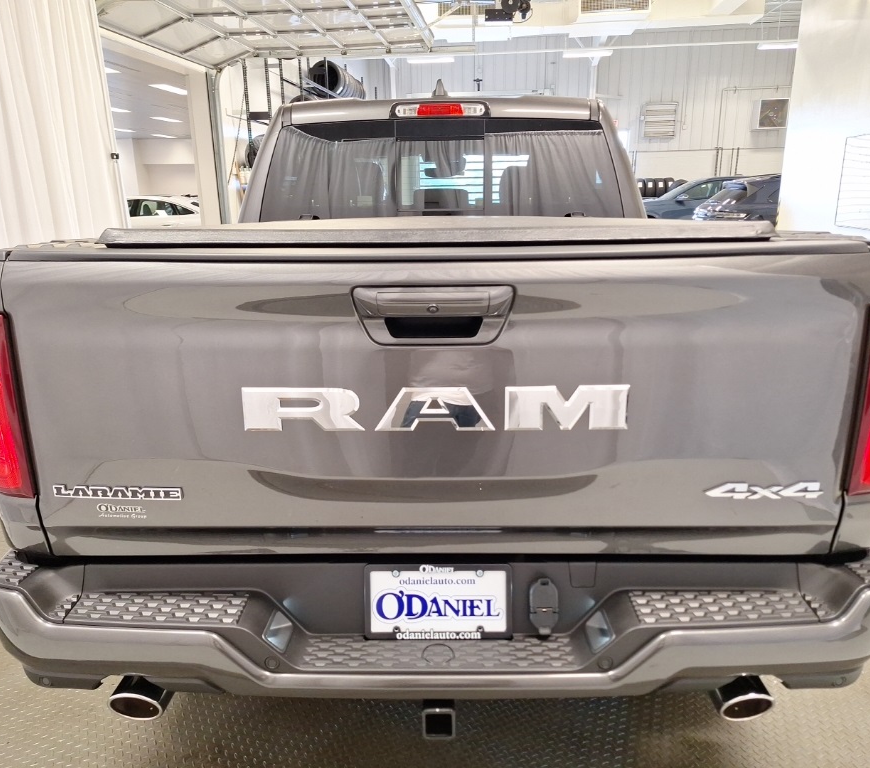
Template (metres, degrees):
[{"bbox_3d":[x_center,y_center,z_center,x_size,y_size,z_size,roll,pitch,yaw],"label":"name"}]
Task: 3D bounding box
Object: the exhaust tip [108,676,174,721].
[{"bbox_3d":[-0.639,0.670,1.532,0.120,0.110,0.200,0,15,1],"label":"exhaust tip"}]

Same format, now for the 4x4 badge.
[{"bbox_3d":[0.665,0.218,1.375,0.234,0.039,0.012,0,15,1],"label":"4x4 badge"}]

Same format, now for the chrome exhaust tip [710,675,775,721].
[{"bbox_3d":[0.662,0.666,1.518,0.120,0.110,0.200,0,15,1],"label":"chrome exhaust tip"}]

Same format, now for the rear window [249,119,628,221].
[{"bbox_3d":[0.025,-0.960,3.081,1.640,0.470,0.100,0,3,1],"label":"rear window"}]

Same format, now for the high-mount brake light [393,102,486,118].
[{"bbox_3d":[0.024,-1.225,3.042,0.430,0.069,0.060,0,15,1],"label":"high-mount brake light"}]

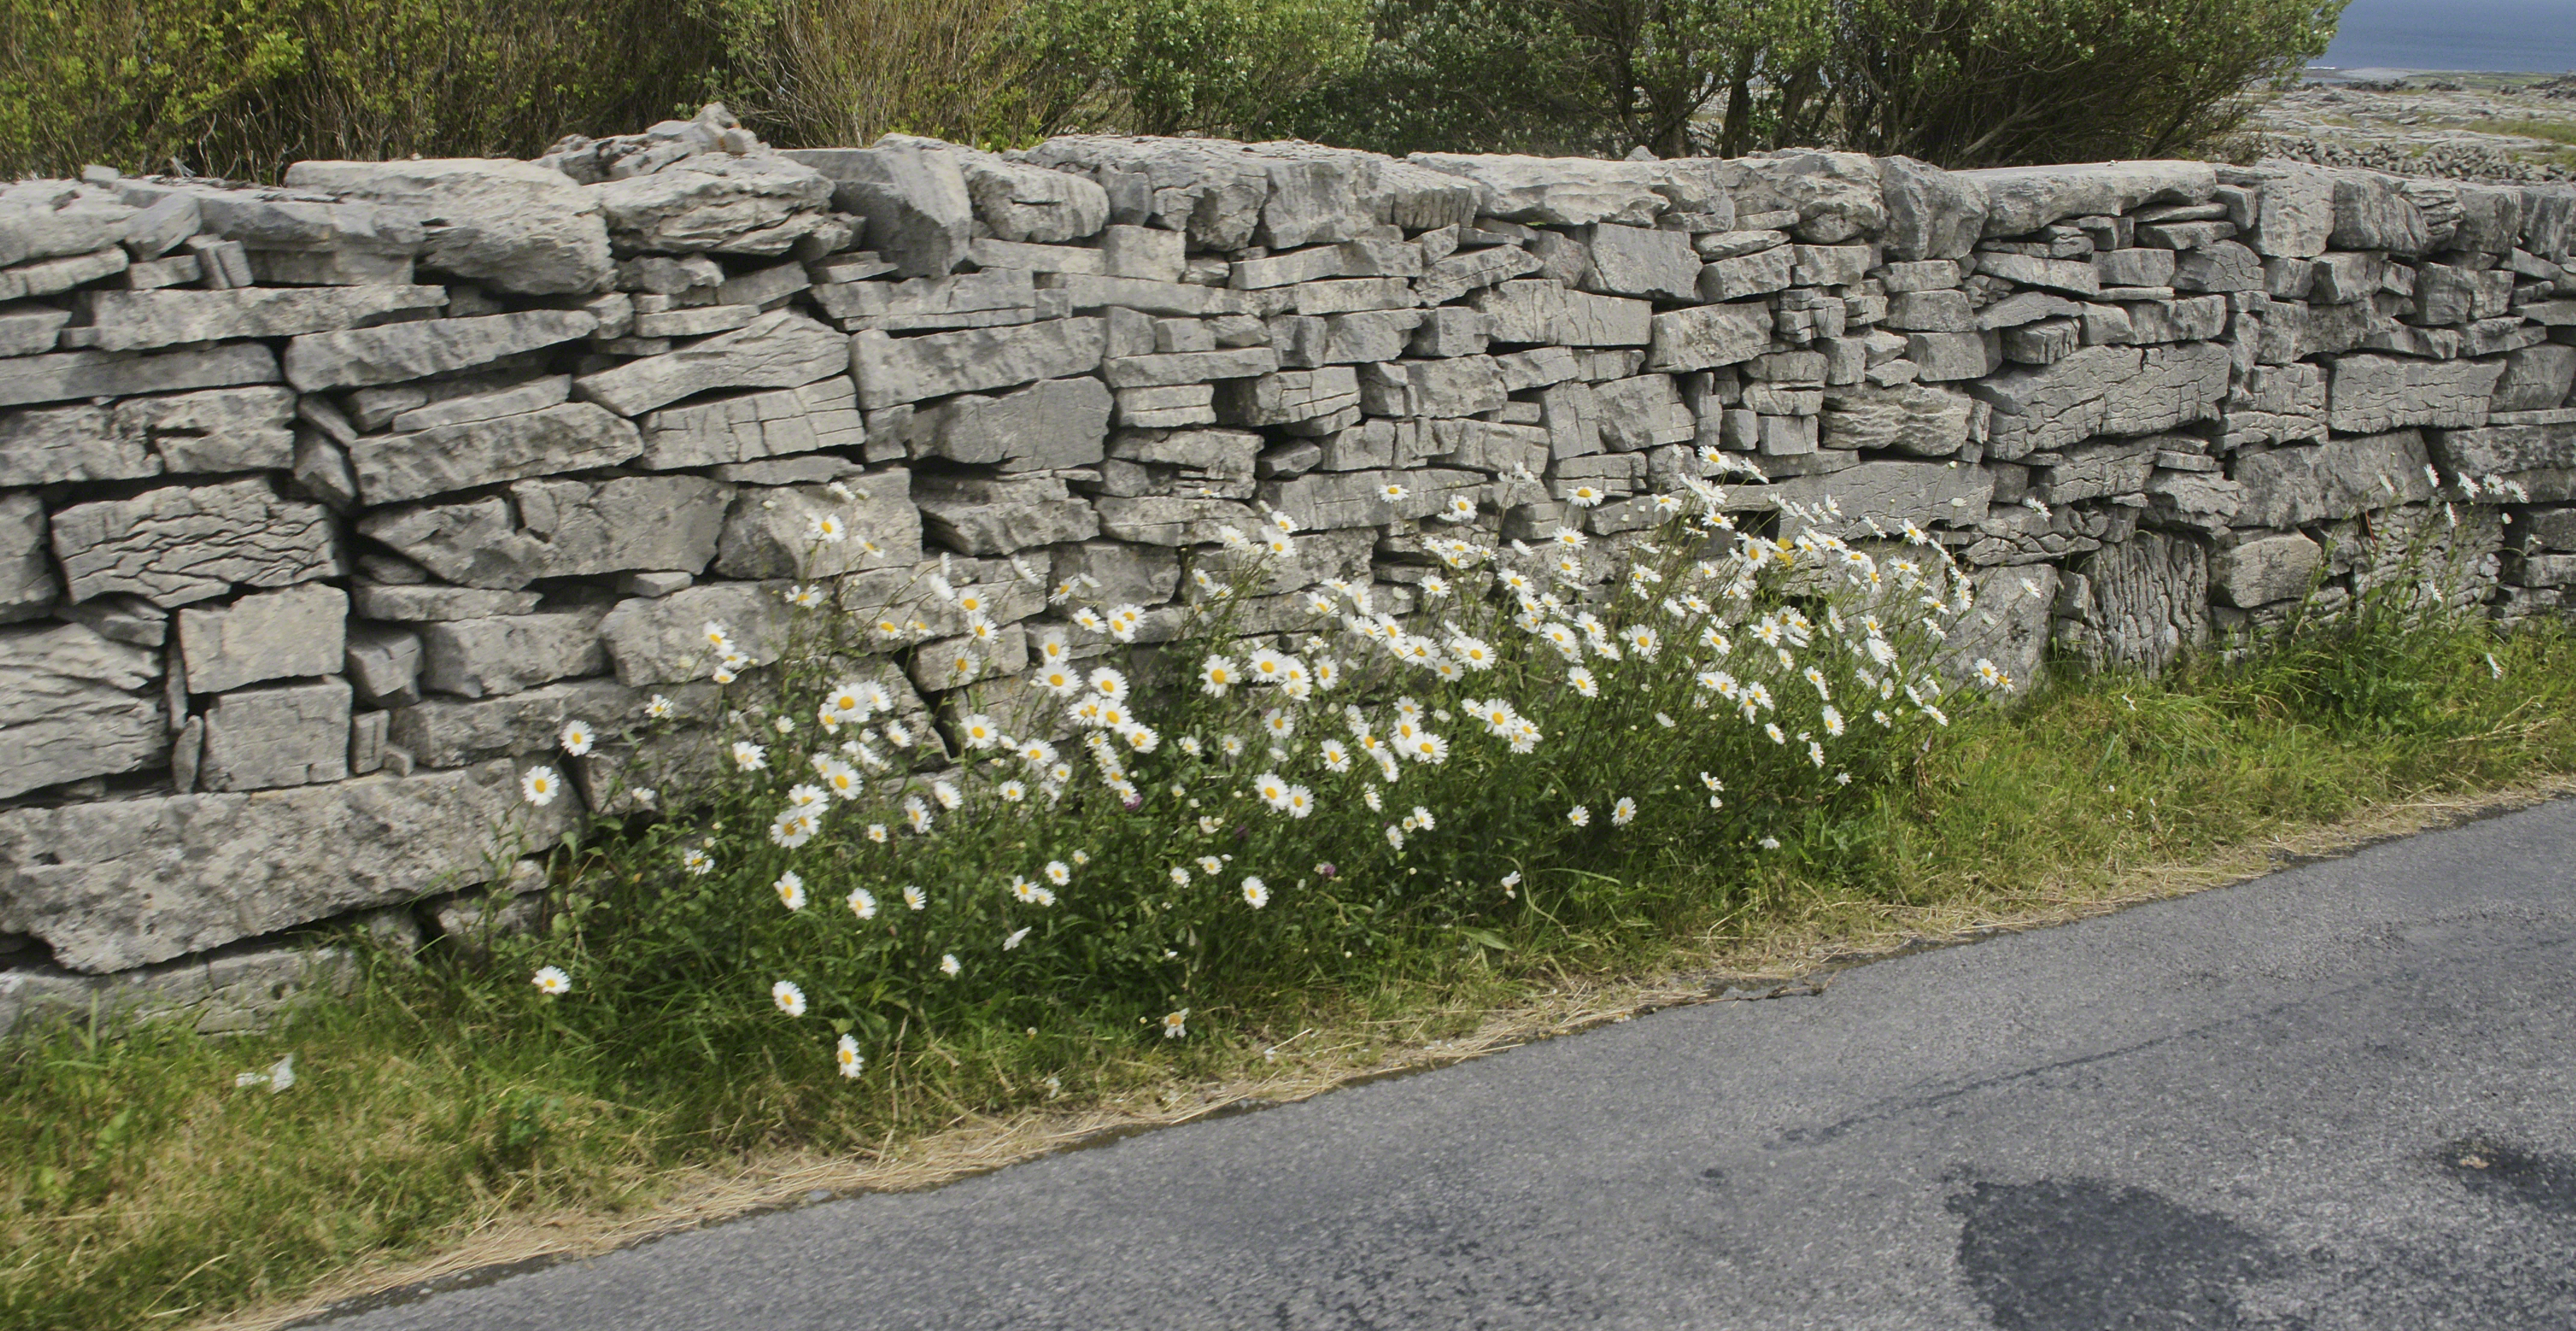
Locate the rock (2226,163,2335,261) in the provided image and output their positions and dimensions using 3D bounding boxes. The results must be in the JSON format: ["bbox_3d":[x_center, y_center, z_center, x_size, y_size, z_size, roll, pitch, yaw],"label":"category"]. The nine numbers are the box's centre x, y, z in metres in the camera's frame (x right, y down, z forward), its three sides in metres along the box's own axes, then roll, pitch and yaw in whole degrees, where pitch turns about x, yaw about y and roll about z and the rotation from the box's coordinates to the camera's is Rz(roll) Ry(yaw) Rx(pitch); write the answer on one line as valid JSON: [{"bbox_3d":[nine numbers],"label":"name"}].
[{"bbox_3d":[2.358,-1.125,6.877,0.310,0.195,0.300,-8,18,-35],"label":"rock"}]

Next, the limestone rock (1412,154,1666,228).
[{"bbox_3d":[0.407,-0.836,4.889,0.450,0.105,0.250,-9,19,-38],"label":"limestone rock"}]

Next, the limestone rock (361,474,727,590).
[{"bbox_3d":[-1.214,-0.236,4.436,0.570,0.167,0.280,-8,18,-35],"label":"limestone rock"}]

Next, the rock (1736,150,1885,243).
[{"bbox_3d":[0.921,-0.898,5.320,0.330,0.150,0.280,-9,19,-38],"label":"rock"}]

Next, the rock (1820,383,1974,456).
[{"bbox_3d":[1.251,-0.564,6.176,0.474,0.164,0.270,-8,18,-35],"label":"rock"}]

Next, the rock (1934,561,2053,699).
[{"bbox_3d":[1.414,-0.097,5.975,0.330,0.290,0.280,-9,19,-38],"label":"rock"}]

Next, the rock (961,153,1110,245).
[{"bbox_3d":[-0.487,-0.822,4.824,0.270,0.145,0.270,-8,18,-35],"label":"rock"}]

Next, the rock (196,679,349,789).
[{"bbox_3d":[-1.492,0.085,4.057,0.213,0.151,0.190,-7,18,-34],"label":"rock"}]

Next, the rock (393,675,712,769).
[{"bbox_3d":[-1.230,0.057,4.490,0.532,0.117,0.270,-8,18,-35],"label":"rock"}]

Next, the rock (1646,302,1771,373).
[{"bbox_3d":[0.762,-0.652,5.458,0.313,0.111,0.220,-13,21,-32],"label":"rock"}]

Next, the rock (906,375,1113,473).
[{"bbox_3d":[-0.512,-0.417,4.655,0.366,0.149,0.270,-9,18,-33],"label":"rock"}]

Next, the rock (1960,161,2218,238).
[{"bbox_3d":[1.591,-0.984,5.868,0.800,0.125,0.300,-11,20,-37],"label":"rock"}]

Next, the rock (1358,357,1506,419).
[{"bbox_3d":[0.234,-0.527,5.121,0.268,0.100,0.220,-10,19,-33],"label":"rock"}]

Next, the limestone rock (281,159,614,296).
[{"bbox_3d":[-1.319,-0.683,4.337,0.430,0.165,0.420,-8,18,-35],"label":"limestone rock"}]

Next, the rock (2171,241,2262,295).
[{"bbox_3d":[2.161,-0.976,6.730,0.293,0.125,0.240,-8,18,-35],"label":"rock"}]

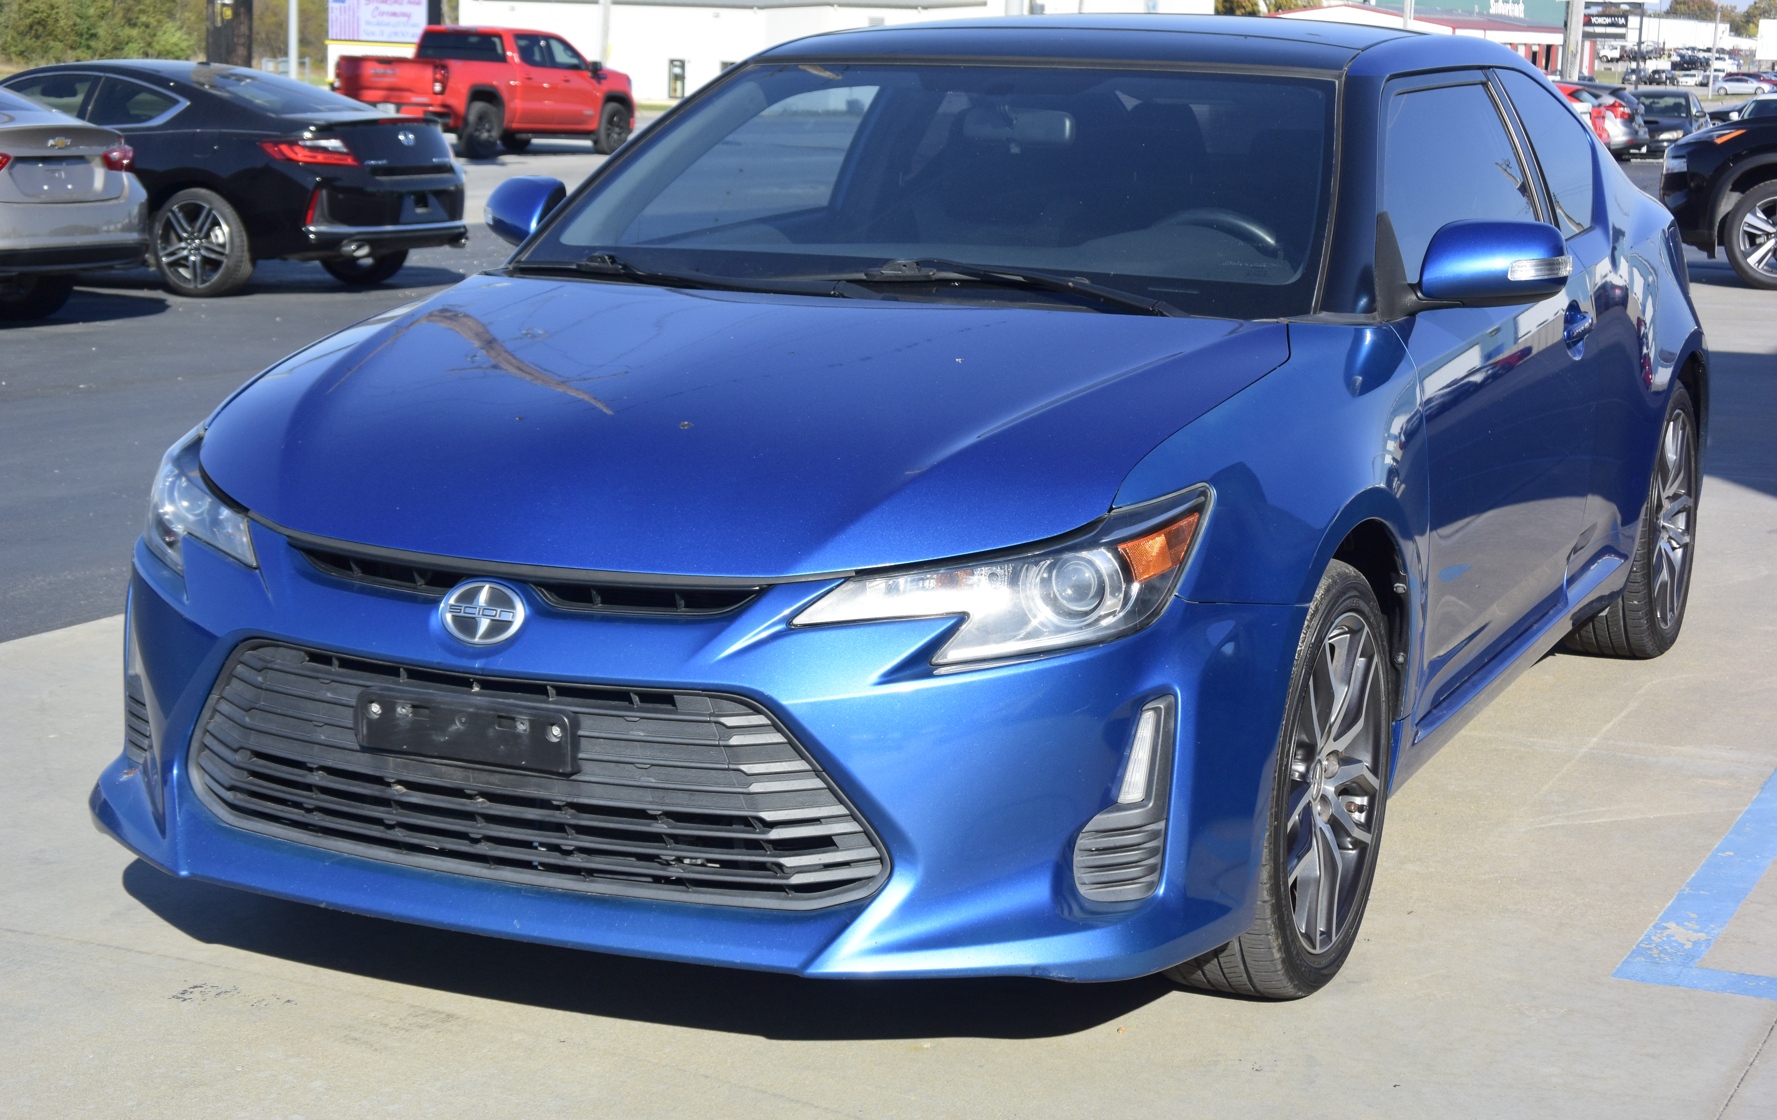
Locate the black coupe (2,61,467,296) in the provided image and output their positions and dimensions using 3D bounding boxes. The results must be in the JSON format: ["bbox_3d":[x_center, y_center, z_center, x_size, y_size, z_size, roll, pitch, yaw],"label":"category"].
[{"bbox_3d":[-5.032,-2.555,18.420,4.834,1.436,1.854,5,11,24],"label":"black coupe"}]

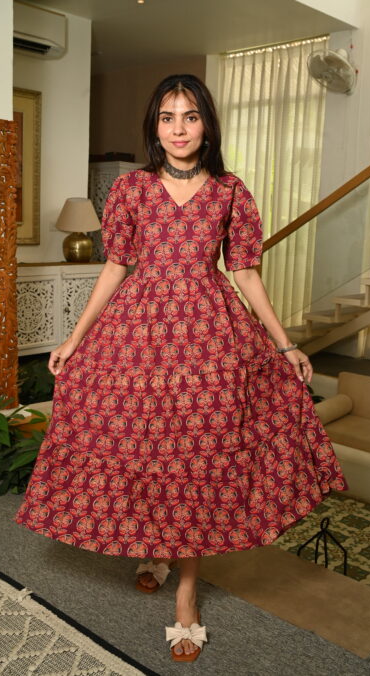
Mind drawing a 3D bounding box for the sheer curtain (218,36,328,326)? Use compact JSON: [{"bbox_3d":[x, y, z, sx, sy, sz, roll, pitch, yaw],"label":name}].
[{"bbox_3d":[0.792,-1.424,6.824,1.285,2.915,0.120,10,12,42],"label":"sheer curtain"}]

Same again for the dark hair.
[{"bbox_3d":[-0.001,-0.590,1.893,0.235,0.300,0.210,2,9,2],"label":"dark hair"}]

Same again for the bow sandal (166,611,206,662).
[{"bbox_3d":[0.012,0.826,1.960,0.110,0.080,0.250,2,9,4],"label":"bow sandal"}]

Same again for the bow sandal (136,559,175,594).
[{"bbox_3d":[-0.086,0.769,2.301,0.110,0.085,0.250,4,9,16],"label":"bow sandal"}]

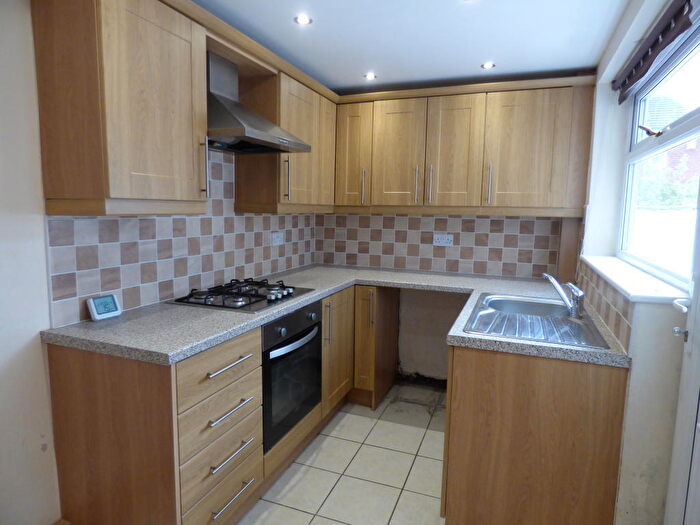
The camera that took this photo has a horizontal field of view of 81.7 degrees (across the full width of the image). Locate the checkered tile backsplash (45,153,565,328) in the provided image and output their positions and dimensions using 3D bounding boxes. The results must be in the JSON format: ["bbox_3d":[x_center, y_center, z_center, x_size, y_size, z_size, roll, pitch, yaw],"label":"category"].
[{"bbox_3d":[0.173,-0.204,2.095,1.890,0.781,2.135,3,7,21],"label":"checkered tile backsplash"}]

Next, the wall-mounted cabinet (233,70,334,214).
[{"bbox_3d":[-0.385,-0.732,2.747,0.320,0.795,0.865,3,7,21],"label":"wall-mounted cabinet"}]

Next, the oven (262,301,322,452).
[{"bbox_3d":[-0.526,0.529,2.162,0.565,0.610,0.600,3,7,21],"label":"oven"}]

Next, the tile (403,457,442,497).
[{"bbox_3d":[0.459,1.121,2.072,0.311,0.010,0.311,4,7,22],"label":"tile"}]

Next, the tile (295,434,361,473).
[{"bbox_3d":[-0.116,1.058,2.245,0.296,0.010,0.305,3,7,21],"label":"tile"}]

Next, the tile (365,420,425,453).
[{"bbox_3d":[0.285,1.070,2.477,0.311,0.010,0.311,4,7,22],"label":"tile"}]

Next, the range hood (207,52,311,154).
[{"bbox_3d":[-0.560,-0.797,2.032,0.509,0.441,0.595,4,7,22],"label":"range hood"}]

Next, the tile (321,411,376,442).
[{"bbox_3d":[-0.005,1.025,2.524,0.296,0.010,0.300,3,7,21],"label":"tile"}]

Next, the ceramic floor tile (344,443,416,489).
[{"bbox_3d":[0.163,1.075,2.136,0.304,0.010,0.305,3,7,21],"label":"ceramic floor tile"}]

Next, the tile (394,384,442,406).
[{"bbox_3d":[0.516,1.005,3.047,0.311,0.010,0.305,4,7,22],"label":"tile"}]

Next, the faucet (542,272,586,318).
[{"bbox_3d":[0.967,0.143,1.837,0.185,0.185,0.055,6,9,38],"label":"faucet"}]

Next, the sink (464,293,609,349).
[{"bbox_3d":[0.808,0.305,1.819,0.490,0.155,0.810,3,7,21],"label":"sink"}]

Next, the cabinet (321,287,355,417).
[{"bbox_3d":[-0.336,0.518,2.665,0.580,0.715,0.495,4,7,22],"label":"cabinet"}]

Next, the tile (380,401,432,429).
[{"bbox_3d":[0.401,1.037,2.764,0.311,0.010,0.311,4,7,22],"label":"tile"}]

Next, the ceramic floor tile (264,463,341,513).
[{"bbox_3d":[-0.241,1.117,2.014,0.311,0.010,0.311,4,7,22],"label":"ceramic floor tile"}]

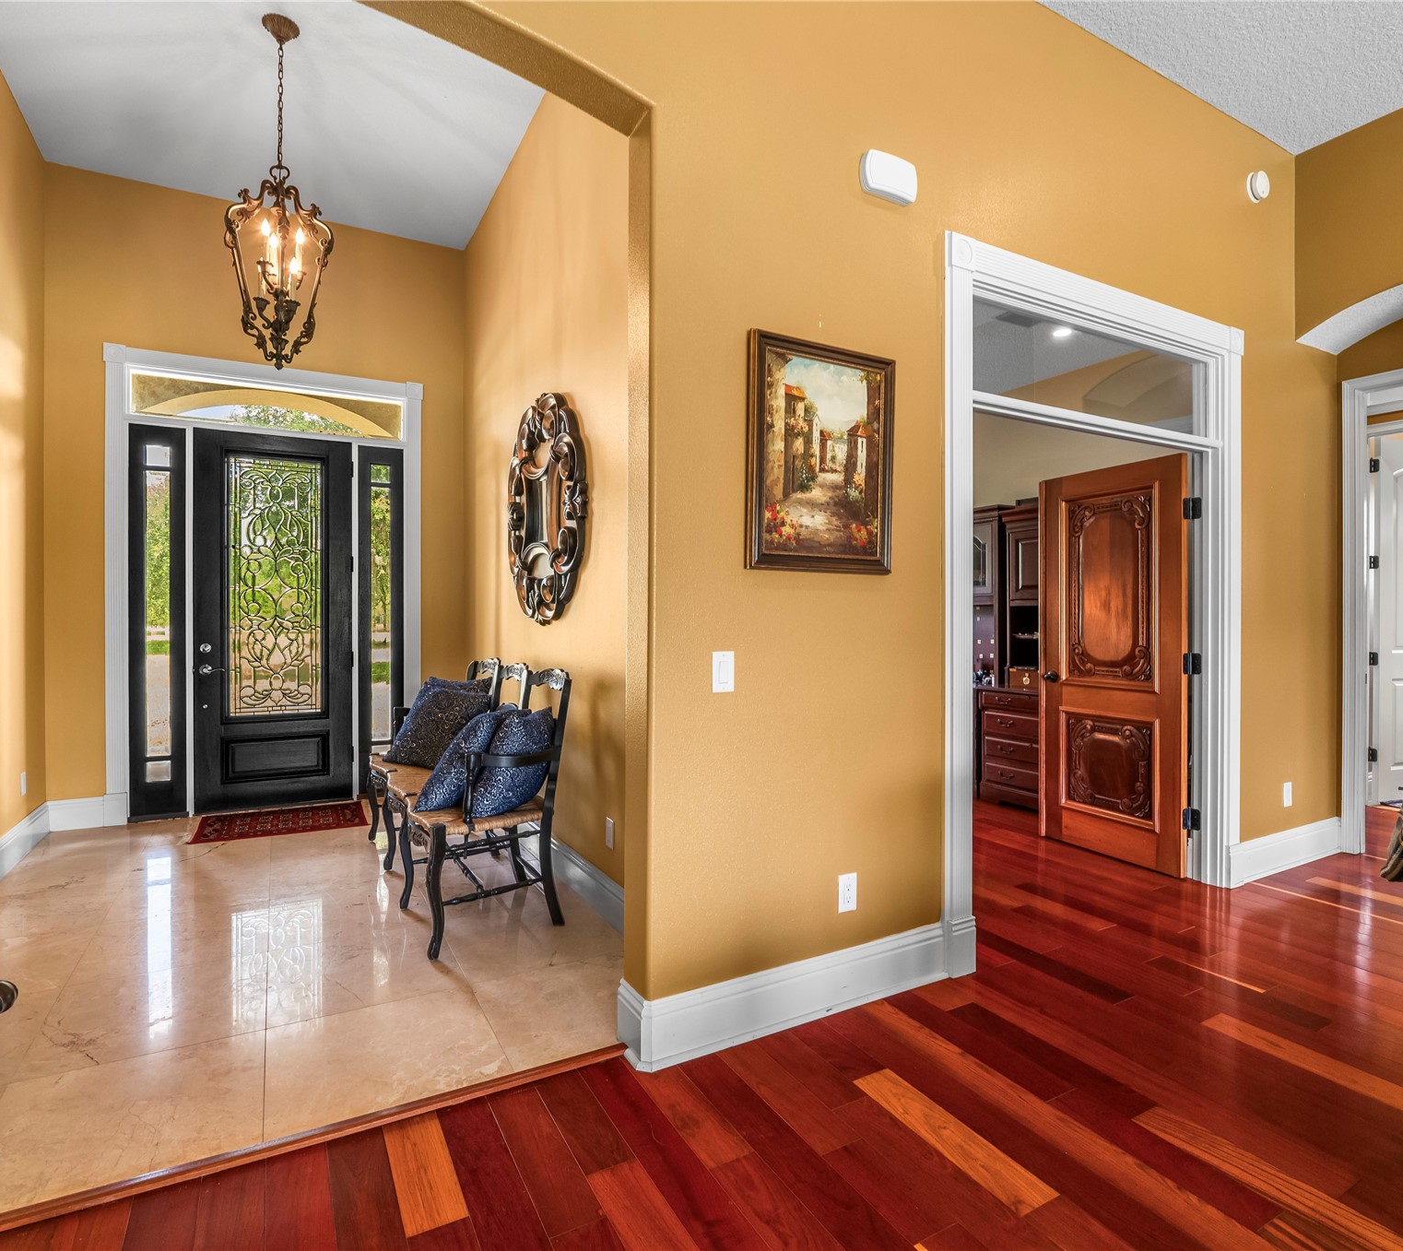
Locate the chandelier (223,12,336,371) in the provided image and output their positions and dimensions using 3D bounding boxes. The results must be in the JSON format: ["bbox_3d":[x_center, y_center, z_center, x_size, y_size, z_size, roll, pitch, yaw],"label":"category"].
[{"bbox_3d":[-1.910,-1.949,3.306,0.415,1.561,0.415,0,0,-29],"label":"chandelier"}]

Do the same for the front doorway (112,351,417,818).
[{"bbox_3d":[-2.801,-0.253,4.830,1.802,2.931,0.185,0,0,-29],"label":"front doorway"}]

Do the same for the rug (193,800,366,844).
[{"bbox_3d":[-2.590,1.208,4.520,0.916,0.012,0.635,0,0,-29],"label":"rug"}]

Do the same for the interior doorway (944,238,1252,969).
[{"bbox_3d":[1.672,-0.074,3.056,1.974,2.598,0.179,0,0,-29],"label":"interior doorway"}]

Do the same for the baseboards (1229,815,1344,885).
[{"bbox_3d":[2.965,1.122,3.673,1.080,0.204,0.037,0,0,-29],"label":"baseboards"}]

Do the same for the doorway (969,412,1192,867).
[{"bbox_3d":[1.660,0.219,3.065,1.691,2.011,0.154,0,0,-29],"label":"doorway"}]

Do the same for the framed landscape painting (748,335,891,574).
[{"bbox_3d":[0.383,-0.517,2.257,0.549,0.697,0.043,0,0,-29],"label":"framed landscape painting"}]

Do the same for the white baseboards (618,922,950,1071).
[{"bbox_3d":[0.312,1.125,2.338,1.156,0.201,0.179,0,0,-29],"label":"white baseboards"}]

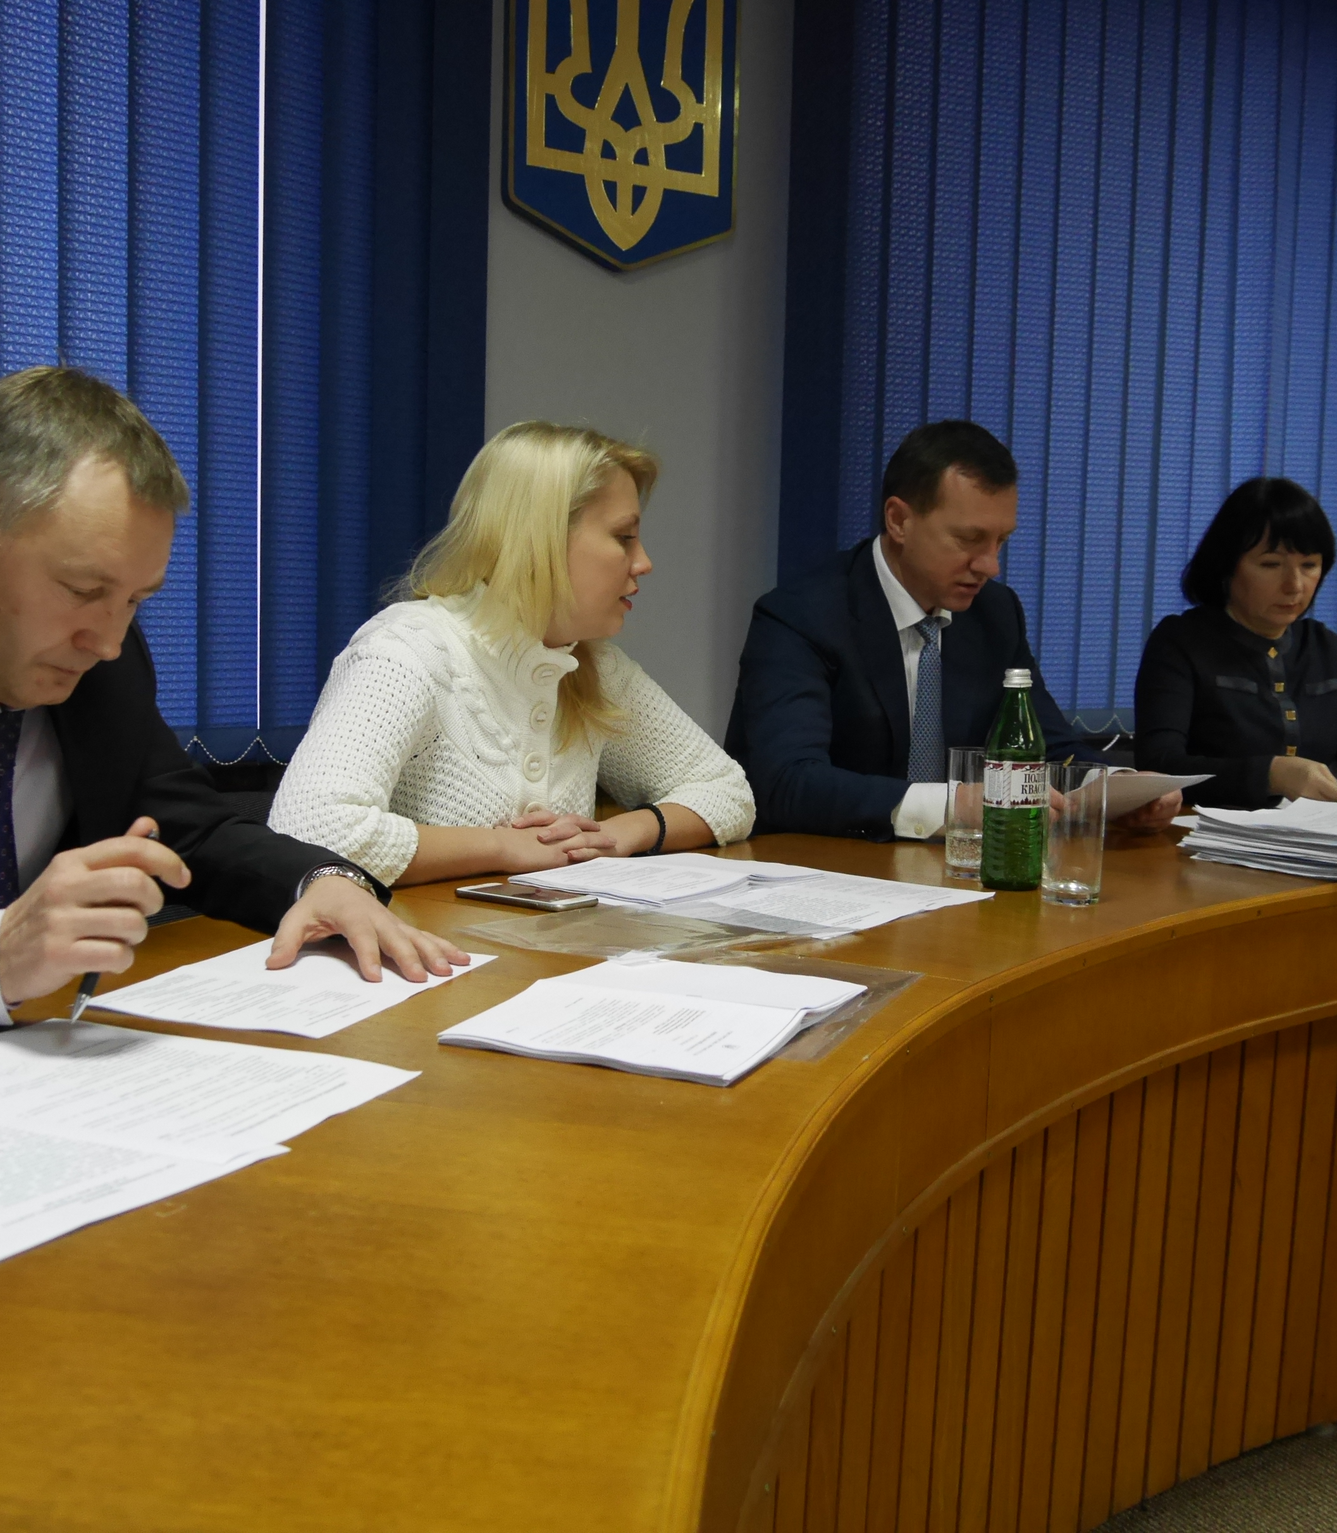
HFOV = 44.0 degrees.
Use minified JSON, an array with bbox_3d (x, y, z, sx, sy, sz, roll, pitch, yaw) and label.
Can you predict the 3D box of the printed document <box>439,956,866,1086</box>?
[{"bbox_3d":[-0.002,0.177,1.212,0.213,0.015,0.292,4,6,24],"label":"printed document"}]

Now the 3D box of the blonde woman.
[{"bbox_3d":[-0.180,0.221,2.021,0.570,1.265,0.720,-3,7,-40],"label":"blonde woman"}]

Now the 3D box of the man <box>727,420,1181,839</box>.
[{"bbox_3d":[0.335,0.186,2.278,0.600,1.310,0.750,-2,6,-32],"label":"man"}]

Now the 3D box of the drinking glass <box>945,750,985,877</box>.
[{"bbox_3d":[0.356,0.052,1.917,0.064,0.147,0.064,1,5,0],"label":"drinking glass"}]

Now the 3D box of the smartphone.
[{"bbox_3d":[-0.146,0.130,1.696,0.138,0.007,0.067,5,7,34],"label":"smartphone"}]

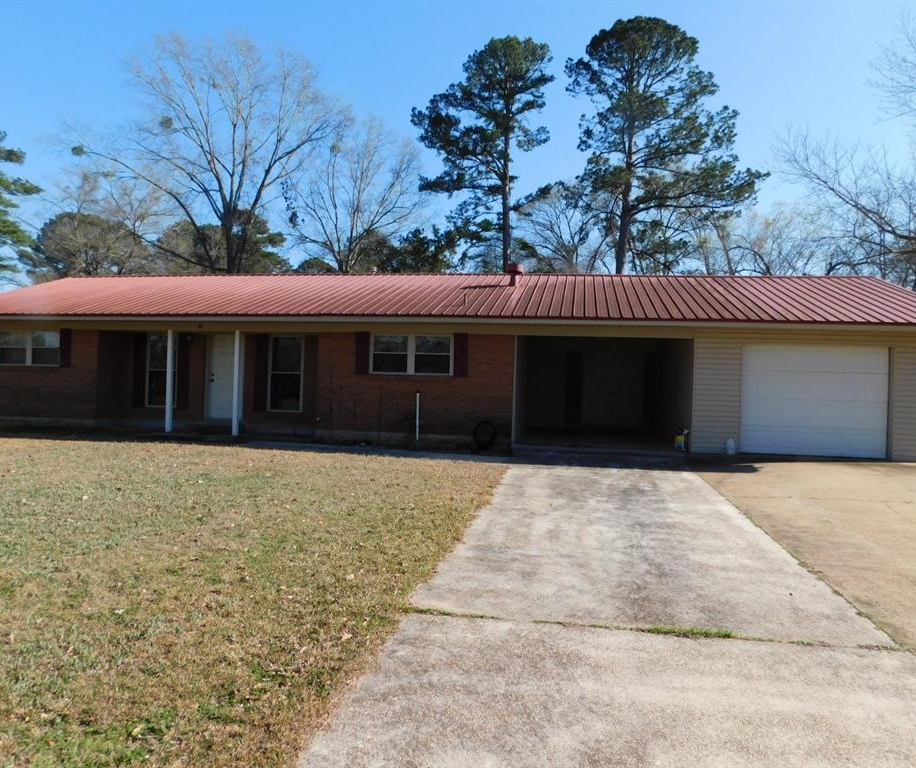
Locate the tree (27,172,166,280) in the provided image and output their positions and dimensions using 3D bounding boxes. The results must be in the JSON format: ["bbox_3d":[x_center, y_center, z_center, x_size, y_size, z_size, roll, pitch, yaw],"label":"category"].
[{"bbox_3d":[-25.089,-7.372,47.043,9.381,14.751,8.912,2,1,-28],"label":"tree"}]

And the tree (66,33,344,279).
[{"bbox_3d":[-12.249,-8.226,33.036,12.702,17.641,11.432,2,1,-21],"label":"tree"}]

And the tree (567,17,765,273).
[{"bbox_3d":[11.162,-9.332,37.044,10.444,21.301,9.400,2,1,16],"label":"tree"}]

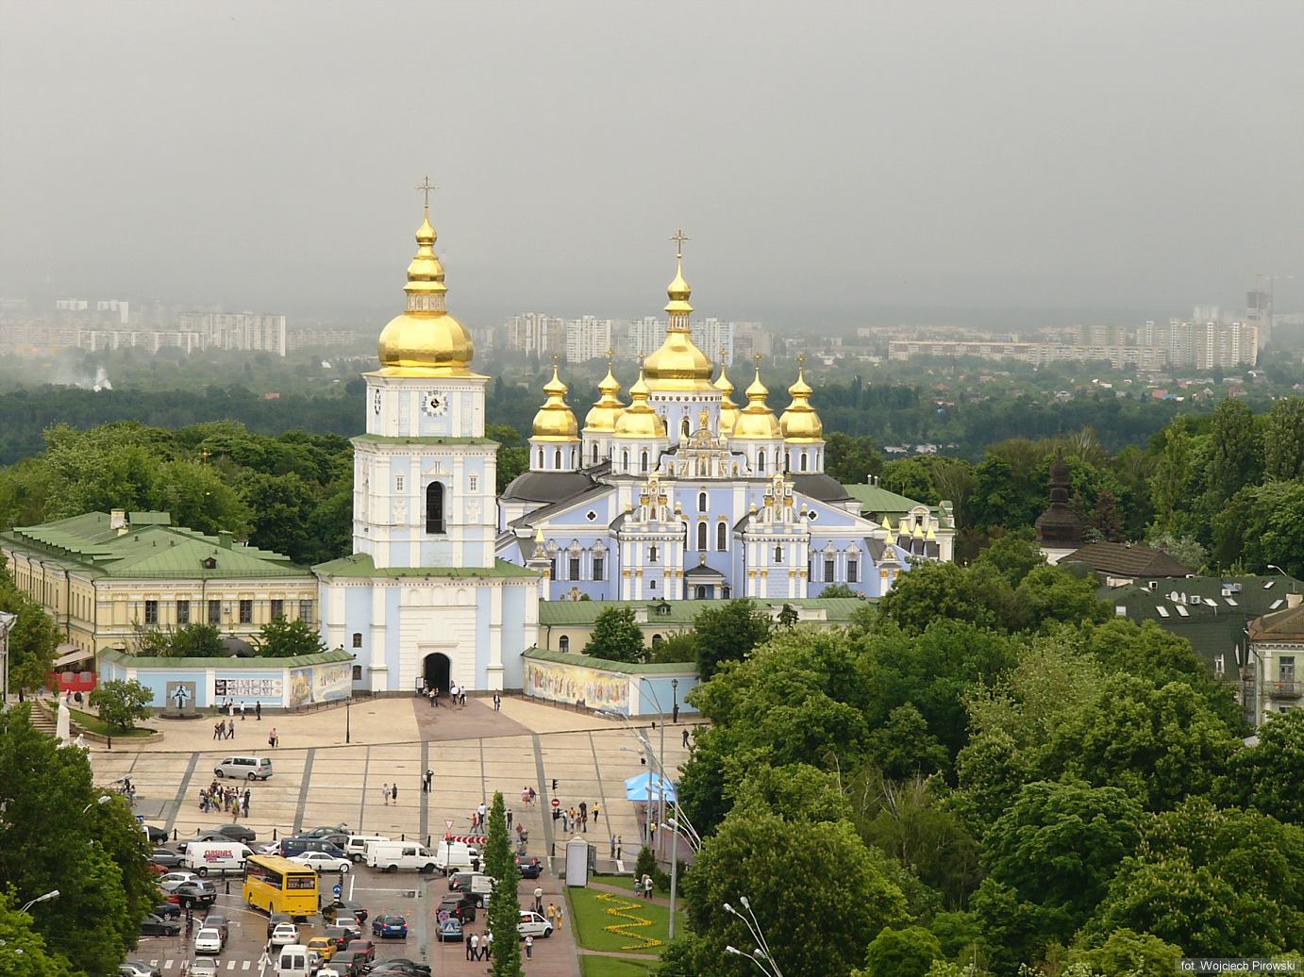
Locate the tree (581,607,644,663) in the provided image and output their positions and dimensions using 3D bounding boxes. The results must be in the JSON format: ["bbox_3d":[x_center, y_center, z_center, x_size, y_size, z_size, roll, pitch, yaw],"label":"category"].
[{"bbox_3d":[-3.585,14.539,523.411,5.770,7.400,5.770,0,2,0],"label":"tree"}]

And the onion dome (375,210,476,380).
[{"bbox_3d":[-21.034,-18.419,532.440,9.190,15.720,9.190,-1,2,-13],"label":"onion dome"}]

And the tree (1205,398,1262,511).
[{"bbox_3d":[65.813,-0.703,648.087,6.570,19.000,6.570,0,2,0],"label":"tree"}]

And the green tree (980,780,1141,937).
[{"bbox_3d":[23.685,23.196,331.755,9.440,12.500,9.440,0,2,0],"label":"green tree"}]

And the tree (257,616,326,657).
[{"bbox_3d":[-33.074,15.000,524.415,6.340,6.600,6.340,0,2,0],"label":"tree"}]

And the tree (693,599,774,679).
[{"bbox_3d":[7.258,14.198,513.235,7.300,8.600,7.300,0,2,0],"label":"tree"}]

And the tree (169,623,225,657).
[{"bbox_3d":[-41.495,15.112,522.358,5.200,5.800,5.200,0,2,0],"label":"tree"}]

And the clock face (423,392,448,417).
[{"bbox_3d":[-20.007,-7.792,527.850,2.400,2.350,0.250,-1,2,-13],"label":"clock face"}]

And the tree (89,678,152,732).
[{"bbox_3d":[-45.858,18.745,493.773,5.710,4.570,5.710,0,2,0],"label":"tree"}]

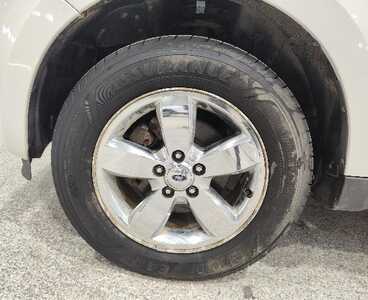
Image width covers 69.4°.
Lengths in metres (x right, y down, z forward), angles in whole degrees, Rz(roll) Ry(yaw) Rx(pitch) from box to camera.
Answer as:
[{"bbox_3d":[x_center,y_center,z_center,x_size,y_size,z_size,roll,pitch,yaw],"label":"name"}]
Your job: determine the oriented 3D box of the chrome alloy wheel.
[{"bbox_3d":[-0.009,0.054,0.782,0.470,0.470,0.150,0,15,-1],"label":"chrome alloy wheel"}]

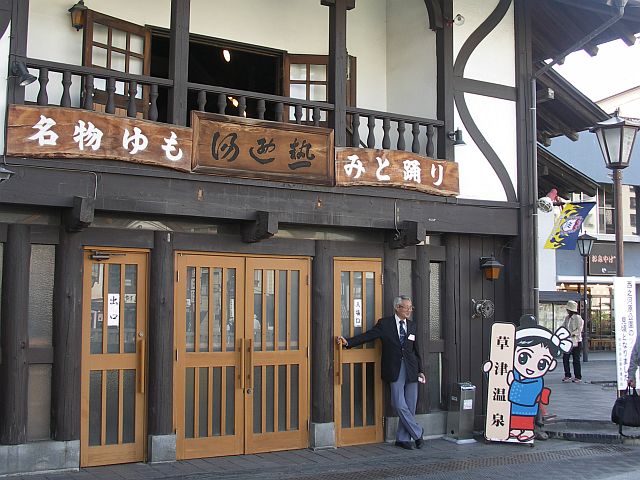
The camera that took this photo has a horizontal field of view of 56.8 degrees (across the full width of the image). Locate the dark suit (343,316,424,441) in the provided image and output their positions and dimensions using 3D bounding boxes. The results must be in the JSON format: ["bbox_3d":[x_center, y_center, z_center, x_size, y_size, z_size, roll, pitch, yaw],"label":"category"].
[{"bbox_3d":[0.700,1.492,6.420,0.840,1.360,0.400,1,-5,-7],"label":"dark suit"}]

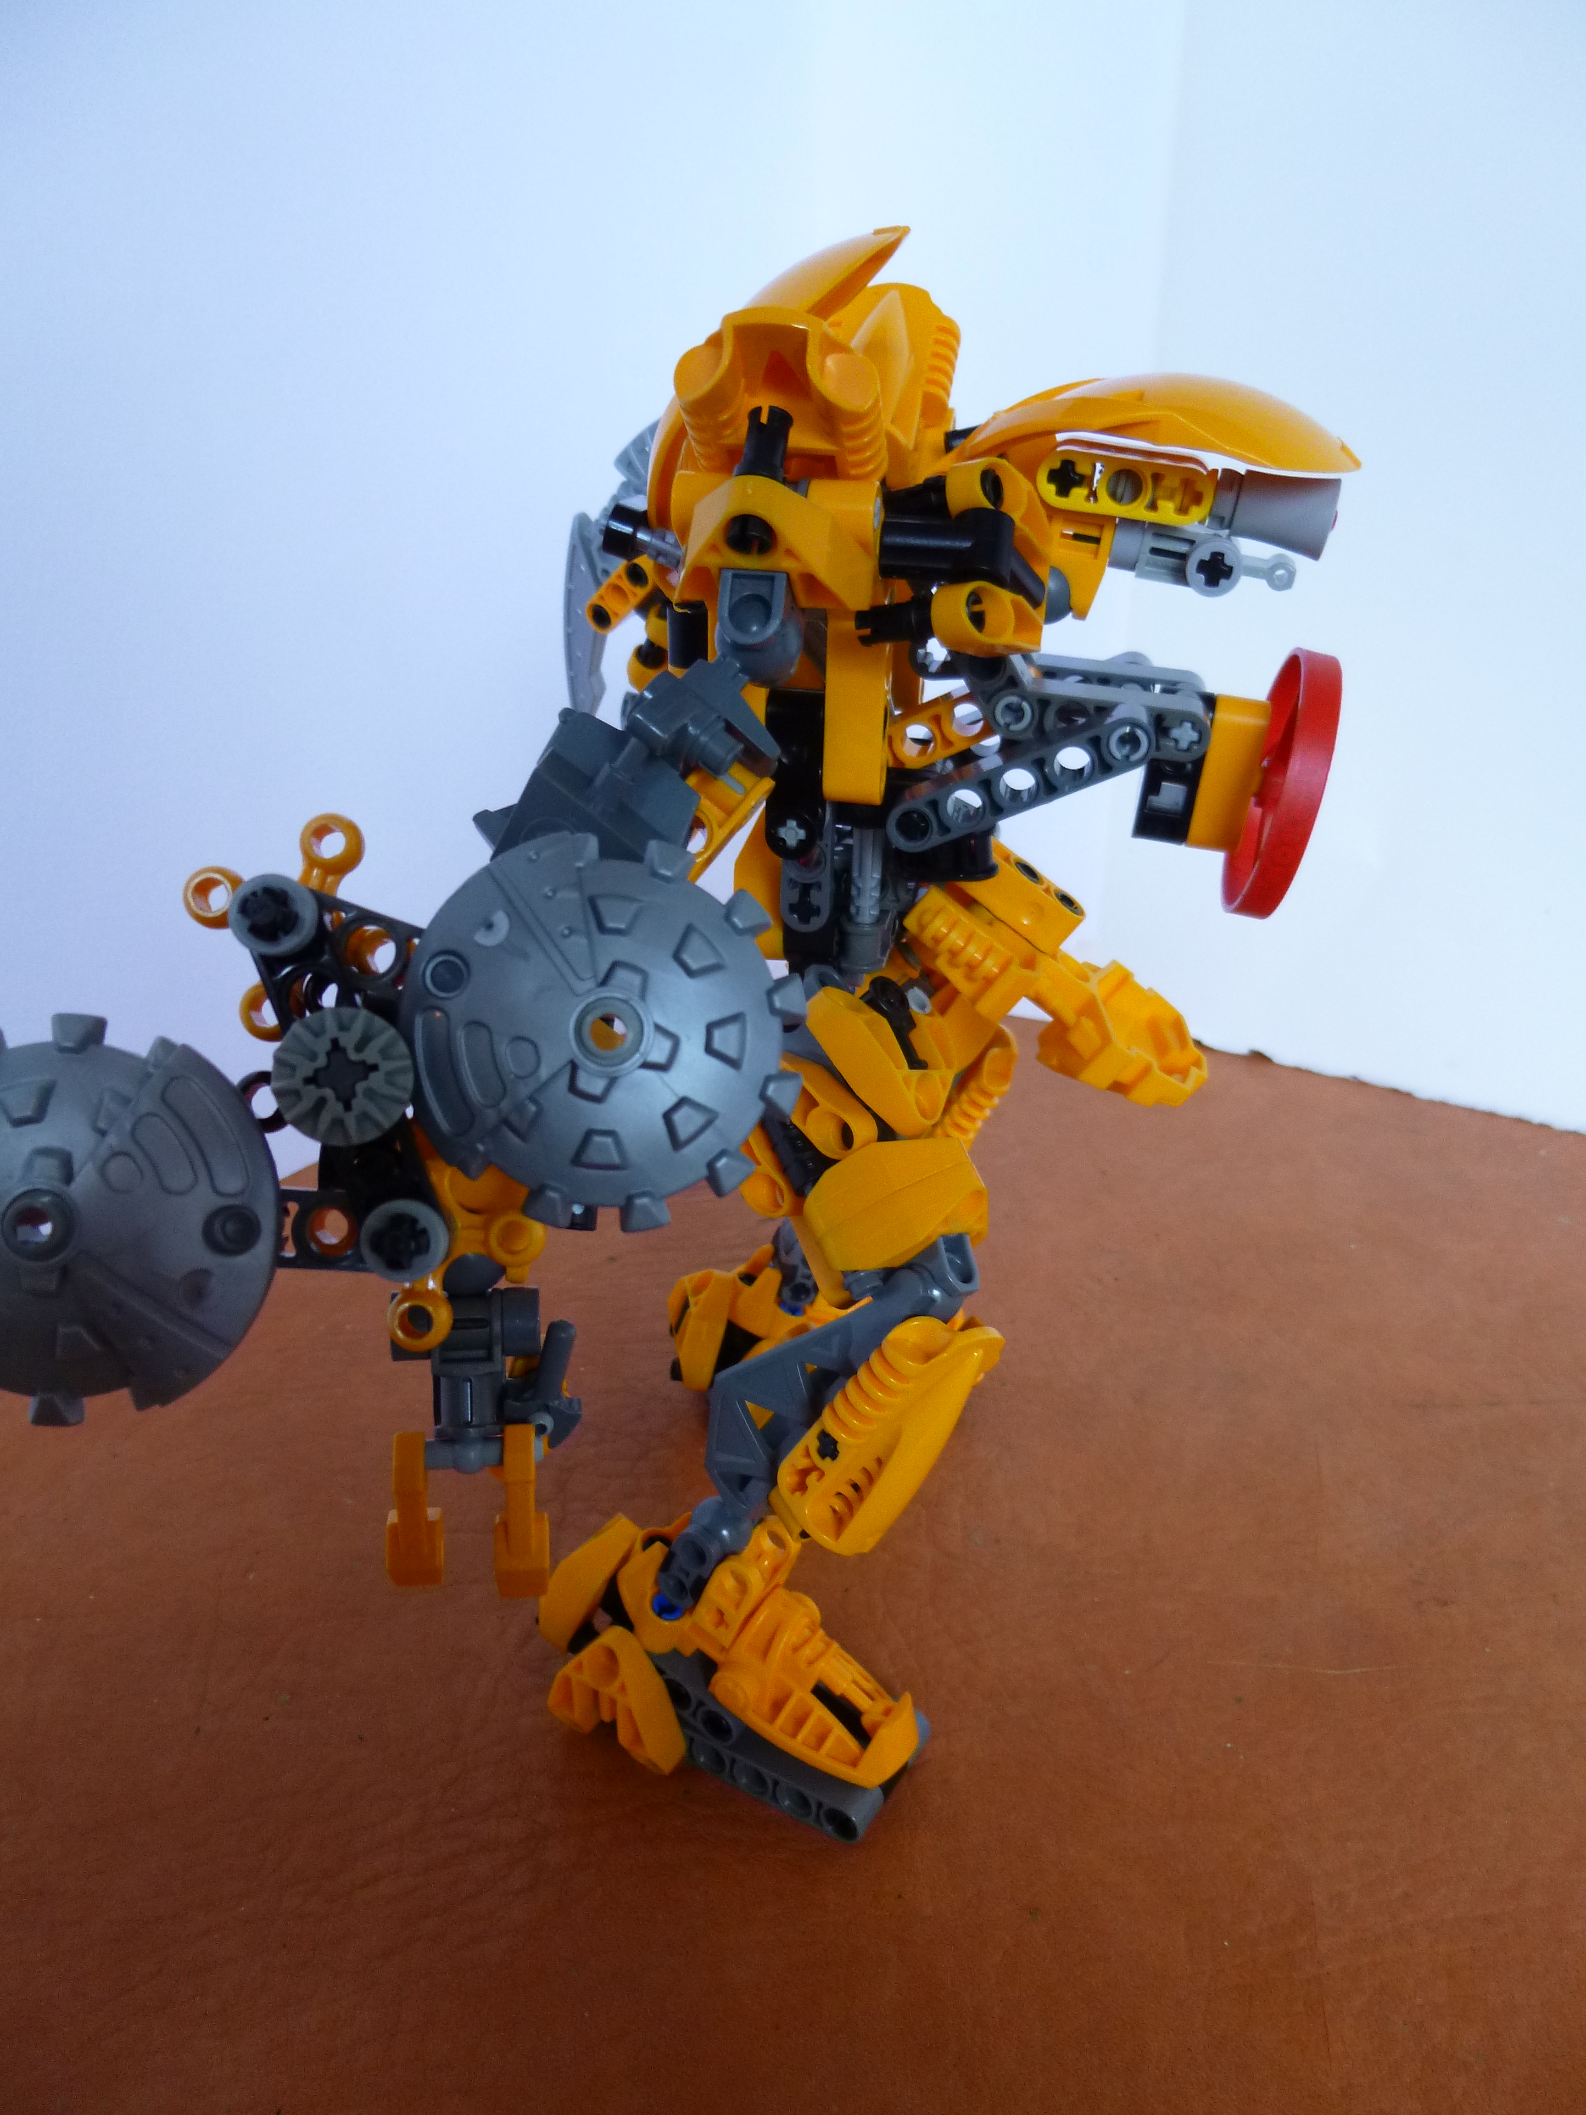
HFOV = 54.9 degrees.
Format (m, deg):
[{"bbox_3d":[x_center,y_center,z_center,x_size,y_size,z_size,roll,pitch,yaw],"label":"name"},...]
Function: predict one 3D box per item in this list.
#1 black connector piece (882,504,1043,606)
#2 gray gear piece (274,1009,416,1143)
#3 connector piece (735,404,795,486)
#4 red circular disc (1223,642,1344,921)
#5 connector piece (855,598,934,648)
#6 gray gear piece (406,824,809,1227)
[{"bbox_3d":[0.019,-0.057,0.172,0.018,0.009,0.009,10,28,21],"label":"black connector piece"},{"bbox_3d":[-0.041,0.002,0.138,0.013,0.013,0.005,-8,2,-16],"label":"gray gear piece"},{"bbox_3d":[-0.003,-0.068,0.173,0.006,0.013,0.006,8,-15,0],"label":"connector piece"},{"bbox_3d":[0.073,-0.040,0.228,0.006,0.039,0.039,13,28,5],"label":"red circular disc"},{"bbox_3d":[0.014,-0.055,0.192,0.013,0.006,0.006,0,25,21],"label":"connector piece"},{"bbox_3d":[-0.018,-0.002,0.144,0.039,0.039,0.011,-6,1,-11],"label":"gray gear piece"}]

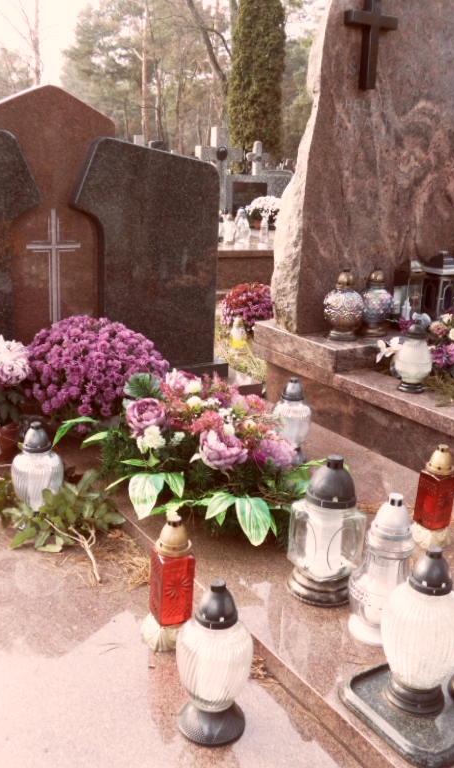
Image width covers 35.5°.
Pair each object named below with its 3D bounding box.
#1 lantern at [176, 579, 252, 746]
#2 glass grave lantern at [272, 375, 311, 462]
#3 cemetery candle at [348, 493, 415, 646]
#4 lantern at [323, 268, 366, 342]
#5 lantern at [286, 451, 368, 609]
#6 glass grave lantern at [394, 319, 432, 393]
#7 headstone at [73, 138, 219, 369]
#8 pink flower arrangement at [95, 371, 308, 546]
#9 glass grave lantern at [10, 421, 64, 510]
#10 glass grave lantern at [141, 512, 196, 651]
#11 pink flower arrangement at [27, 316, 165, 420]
[{"bbox_3d":[-0.016,0.481,1.257,0.136,0.298,0.136,3,17,-1],"label":"lantern"},{"bbox_3d":[0.204,0.113,2.201,0.120,0.268,0.120,5,17,6],"label":"glass grave lantern"},{"bbox_3d":[0.316,0.358,1.414,0.120,0.295,0.120,4,16,0],"label":"cemetery candle"},{"bbox_3d":[0.450,-0.305,2.720,0.158,0.268,0.158,3,14,0],"label":"lantern"},{"bbox_3d":[0.212,0.304,1.532,0.155,0.312,0.155,18,21,41],"label":"lantern"},{"bbox_3d":[0.709,-0.105,2.648,0.138,0.267,0.138,-8,20,-34],"label":"glass grave lantern"},{"bbox_3d":[-0.341,-0.529,3.026,0.679,0.950,0.070,-8,20,-34],"label":"headstone"},{"bbox_3d":[-0.080,0.162,2.103,0.553,0.340,0.485,-8,20,-34],"label":"pink flower arrangement"},{"bbox_3d":[-0.492,0.223,1.835,0.135,0.263,0.135,4,16,0],"label":"glass grave lantern"},{"bbox_3d":[-0.116,0.384,1.408,0.095,0.266,0.095,-4,17,-24],"label":"glass grave lantern"},{"bbox_3d":[-0.461,-0.011,2.571,0.475,0.436,0.475,-8,20,-34],"label":"pink flower arrangement"}]

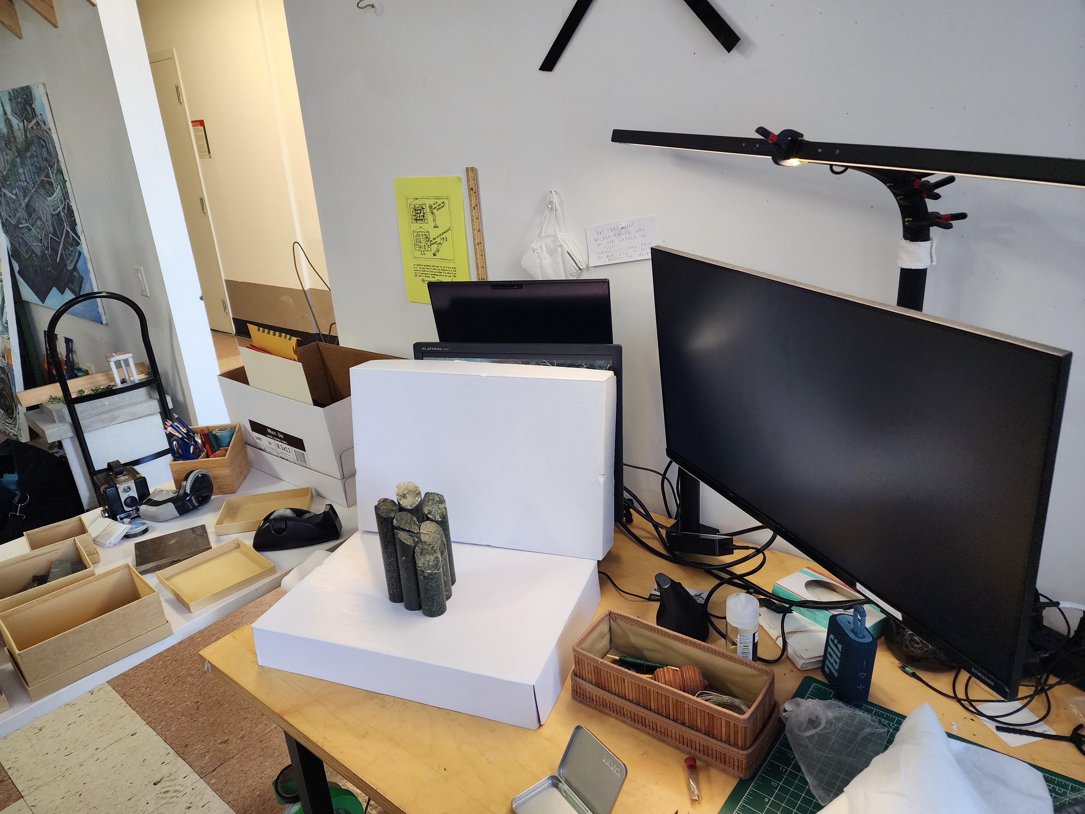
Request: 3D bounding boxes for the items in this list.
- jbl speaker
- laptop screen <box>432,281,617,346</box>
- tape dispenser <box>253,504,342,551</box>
[{"bbox_3d":[0.403,0.310,0.943,0.041,0.122,0.071,-7,20,-8],"label":"jbl speaker"},{"bbox_3d":[-0.035,-0.128,1.345,0.350,0.225,0.012,3,28,19],"label":"laptop screen"},{"bbox_3d":[-0.462,0.217,1.355,0.155,0.065,0.058,-6,19,-4],"label":"tape dispenser"}]

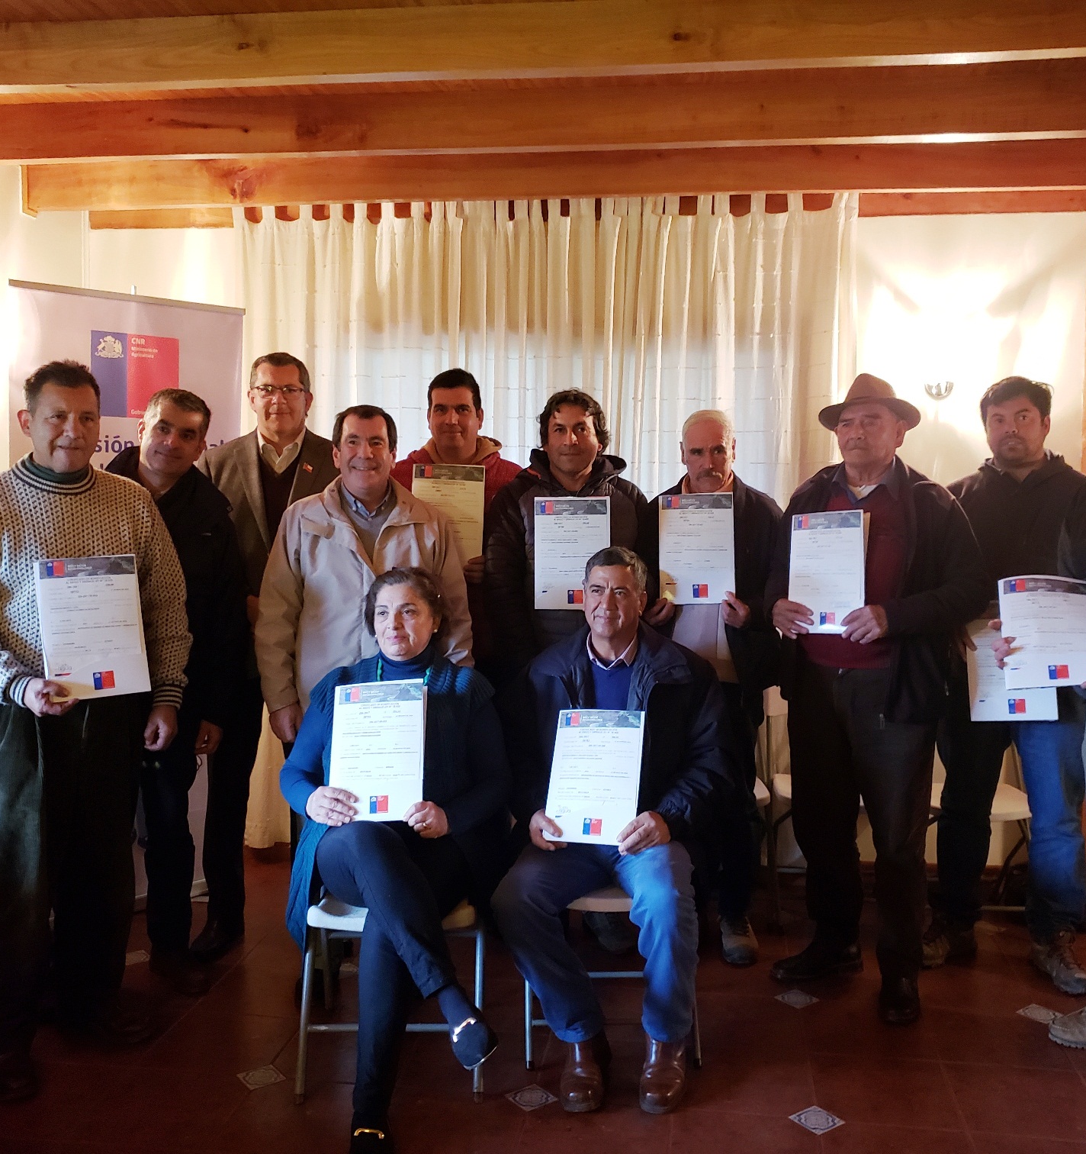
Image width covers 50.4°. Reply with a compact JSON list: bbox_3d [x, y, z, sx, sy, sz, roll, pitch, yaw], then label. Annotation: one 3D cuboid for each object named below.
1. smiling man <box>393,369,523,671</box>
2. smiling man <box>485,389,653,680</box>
[{"bbox_3d":[-0.277,0.252,3.694,0.532,1.817,0.422,0,3,-5],"label":"smiling man"},{"bbox_3d":[0.079,0.293,3.616,0.552,1.746,0.442,0,3,1],"label":"smiling man"}]

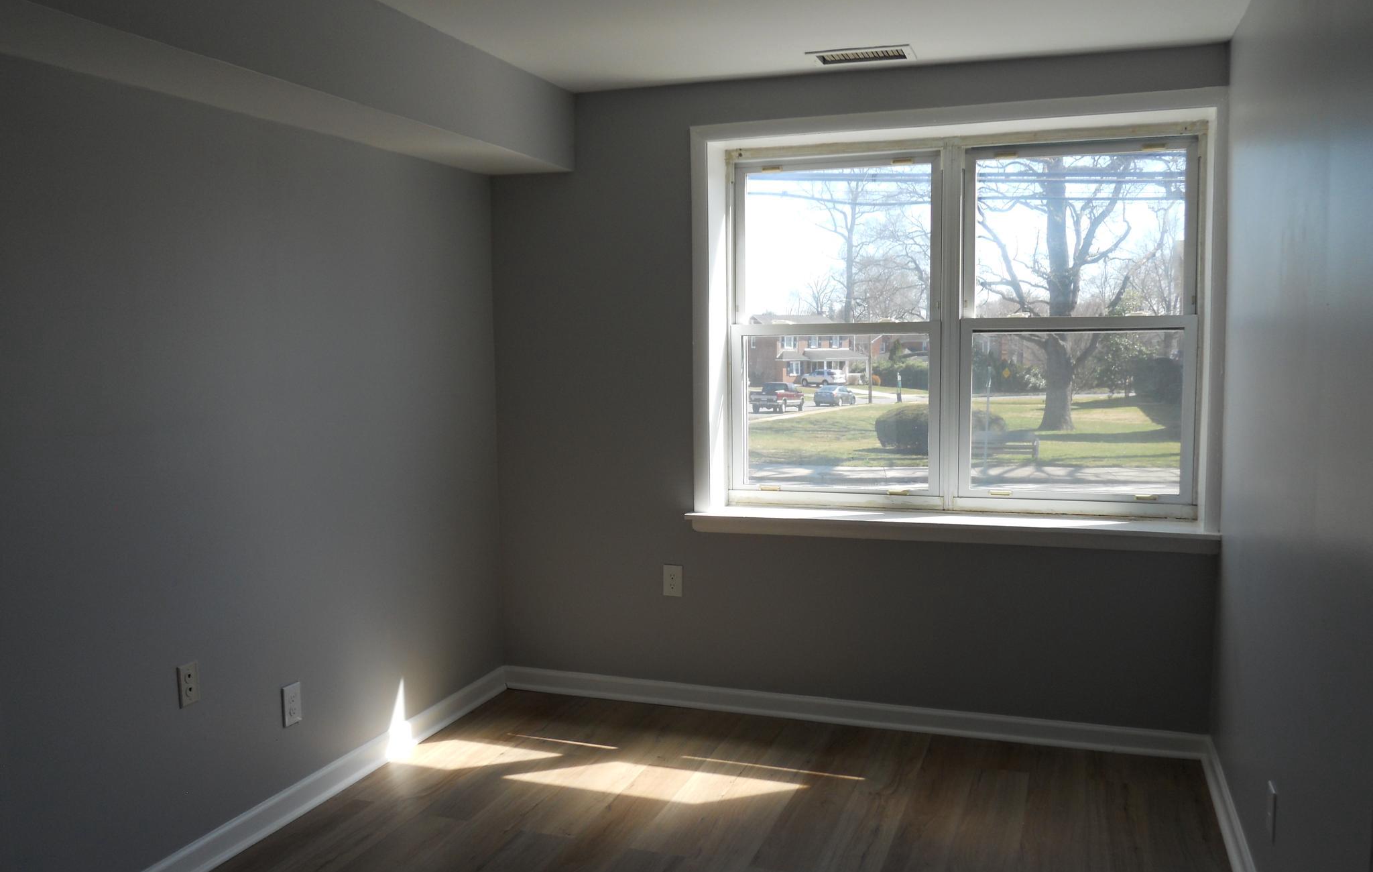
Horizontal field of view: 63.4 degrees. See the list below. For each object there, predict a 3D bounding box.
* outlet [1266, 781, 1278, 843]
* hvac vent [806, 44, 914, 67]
[{"bbox_3d":[1.375,0.886,2.620,0.010,0.122,0.077,1,6,19],"label":"outlet"},{"bbox_3d":[0.600,-1.303,3.822,0.349,0.014,0.200,1,6,19],"label":"hvac vent"}]

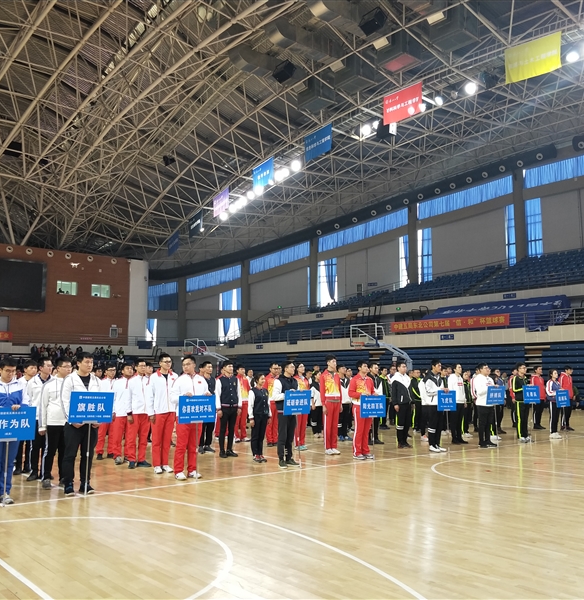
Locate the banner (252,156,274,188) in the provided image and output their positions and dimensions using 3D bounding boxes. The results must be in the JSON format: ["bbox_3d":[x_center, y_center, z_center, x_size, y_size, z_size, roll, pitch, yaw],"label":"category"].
[{"bbox_3d":[-2.086,-9.261,42.300,0.100,1.570,2.350,7,-10,-43],"label":"banner"}]

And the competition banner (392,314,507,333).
[{"bbox_3d":[9.565,1.426,35.200,0.100,0.650,8.200,7,-10,-43],"label":"competition banner"}]

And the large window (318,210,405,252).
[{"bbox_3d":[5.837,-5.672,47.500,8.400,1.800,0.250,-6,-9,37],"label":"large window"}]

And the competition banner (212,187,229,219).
[{"bbox_3d":[-5.567,-7.654,45.500,2.150,1.500,0.100,-7,-10,44],"label":"competition banner"}]

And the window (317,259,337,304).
[{"bbox_3d":[2.985,-1.526,49.000,1.900,4.100,0.250,-5,-9,35],"label":"window"}]

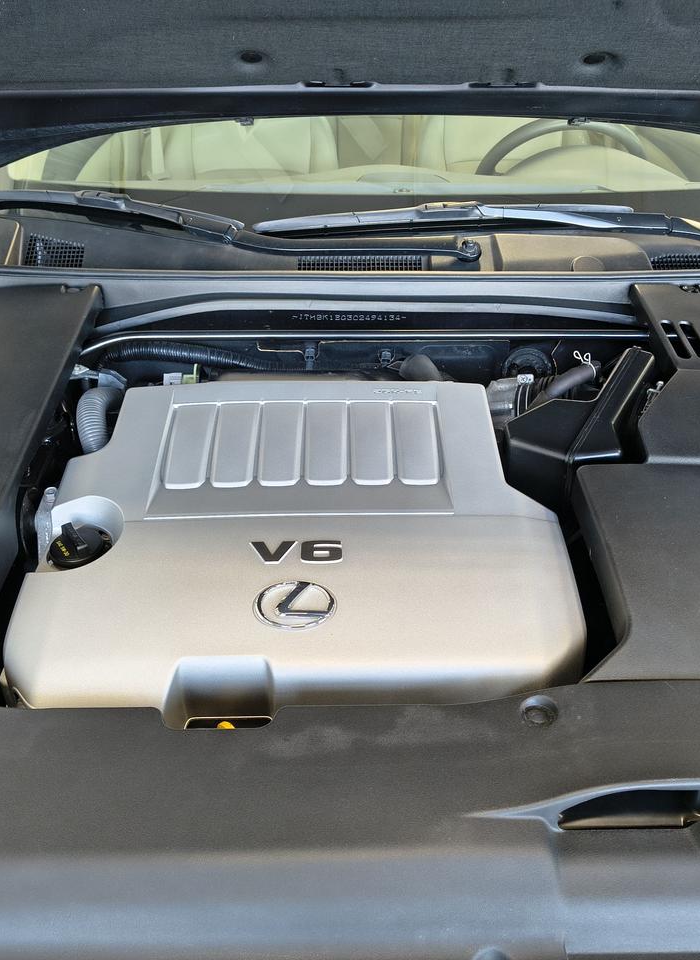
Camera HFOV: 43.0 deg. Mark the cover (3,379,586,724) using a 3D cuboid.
[{"bbox_3d":[-0.050,0.058,0.925,0.515,0.125,0.410,0,41,0],"label":"cover"}]

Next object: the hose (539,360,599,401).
[{"bbox_3d":[0.272,-0.124,1.105,0.115,0.035,0.030,-24,40,-31],"label":"hose"}]

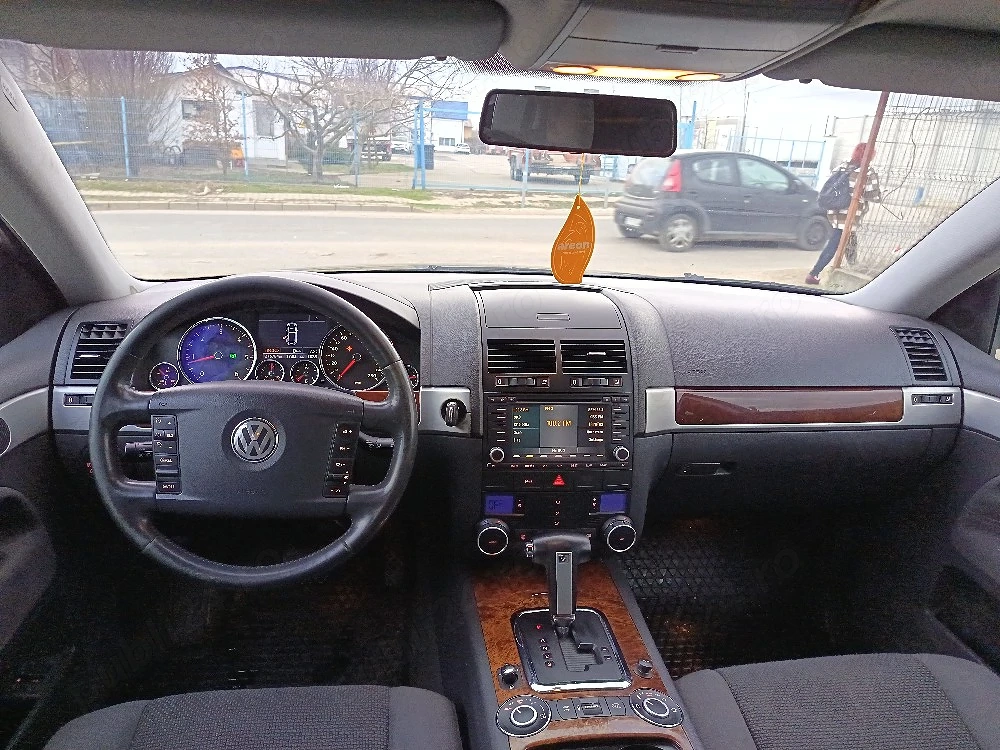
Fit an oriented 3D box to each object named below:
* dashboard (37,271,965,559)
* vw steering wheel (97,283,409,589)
[{"bbox_3d":[0.063,0.046,1.243,1.490,0.407,0.505,0,16,-9],"label":"dashboard"},{"bbox_3d":[-0.296,0.072,0.880,0.385,0.385,0.100,0,-3,-9],"label":"vw steering wheel"}]

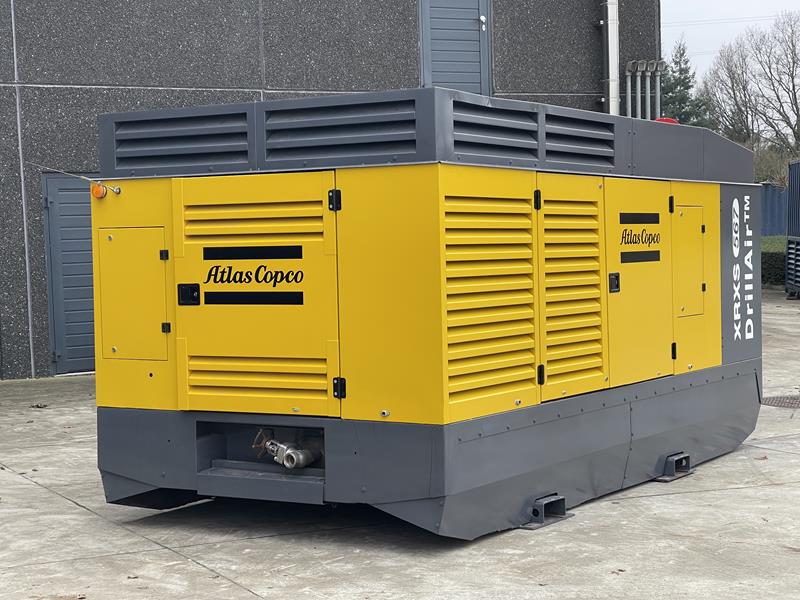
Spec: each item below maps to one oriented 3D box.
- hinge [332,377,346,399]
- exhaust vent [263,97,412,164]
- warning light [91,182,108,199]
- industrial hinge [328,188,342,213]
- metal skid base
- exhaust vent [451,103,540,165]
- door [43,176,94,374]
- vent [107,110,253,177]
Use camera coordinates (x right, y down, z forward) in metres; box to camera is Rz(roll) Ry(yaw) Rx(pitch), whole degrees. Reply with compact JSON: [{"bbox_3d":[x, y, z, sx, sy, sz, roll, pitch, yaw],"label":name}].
[{"bbox_3d":[-0.279,0.411,6.906,0.074,0.096,0.024,0,2,32],"label":"hinge"},{"bbox_3d":[-0.276,-0.785,6.918,0.855,0.245,0.060,0,2,32],"label":"exhaust vent"},{"bbox_3d":[-1.545,-0.559,7.626,0.075,0.078,0.055,0,2,32],"label":"warning light"},{"bbox_3d":[-0.300,-0.462,6.879,0.072,0.096,0.024,0,2,32],"label":"industrial hinge"},{"bbox_3d":[0.452,0.780,8.962,2.100,0.610,4.240,0,2,32],"label":"metal skid base"},{"bbox_3d":[0.455,-0.804,7.104,0.060,0.240,0.845,0,2,32],"label":"exhaust vent"},{"bbox_3d":[-3.589,-0.275,17.180,1.020,2.255,0.090,-3,2,-24],"label":"door"},{"bbox_3d":[-1.091,-0.792,7.427,0.870,0.260,0.060,0,2,32],"label":"vent"}]

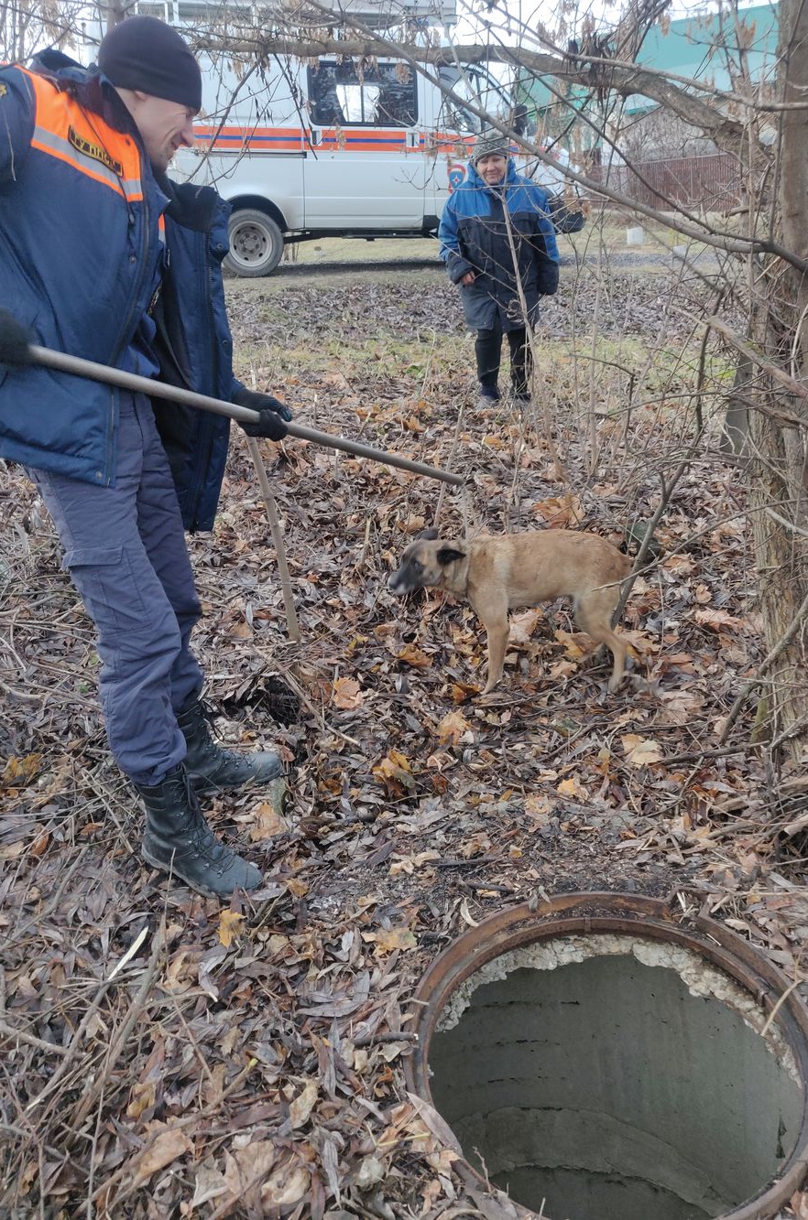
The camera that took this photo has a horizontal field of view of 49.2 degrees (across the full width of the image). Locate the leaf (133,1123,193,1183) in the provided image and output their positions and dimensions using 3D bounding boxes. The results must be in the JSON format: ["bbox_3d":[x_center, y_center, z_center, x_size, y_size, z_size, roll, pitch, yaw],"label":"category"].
[{"bbox_3d":[-0.365,0.822,1.336,0.050,0.022,0.095,20,32,37],"label":"leaf"}]

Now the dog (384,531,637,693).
[{"bbox_3d":[0.303,0.004,2.500,0.695,0.485,0.190,-1,25,0],"label":"dog"}]

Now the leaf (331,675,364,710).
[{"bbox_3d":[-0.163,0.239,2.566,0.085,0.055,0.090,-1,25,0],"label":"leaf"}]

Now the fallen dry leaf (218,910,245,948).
[{"bbox_3d":[-0.342,0.633,1.752,0.050,0.022,0.075,-1,25,0],"label":"fallen dry leaf"}]

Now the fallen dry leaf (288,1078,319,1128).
[{"bbox_3d":[-0.159,0.784,1.402,0.036,0.020,0.075,9,27,20],"label":"fallen dry leaf"}]

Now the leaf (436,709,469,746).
[{"bbox_3d":[0.130,0.317,2.378,0.085,0.045,0.100,-1,25,0],"label":"leaf"}]

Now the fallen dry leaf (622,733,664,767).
[{"bbox_3d":[0.611,0.358,2.258,0.095,0.030,0.100,6,26,14],"label":"fallen dry leaf"}]

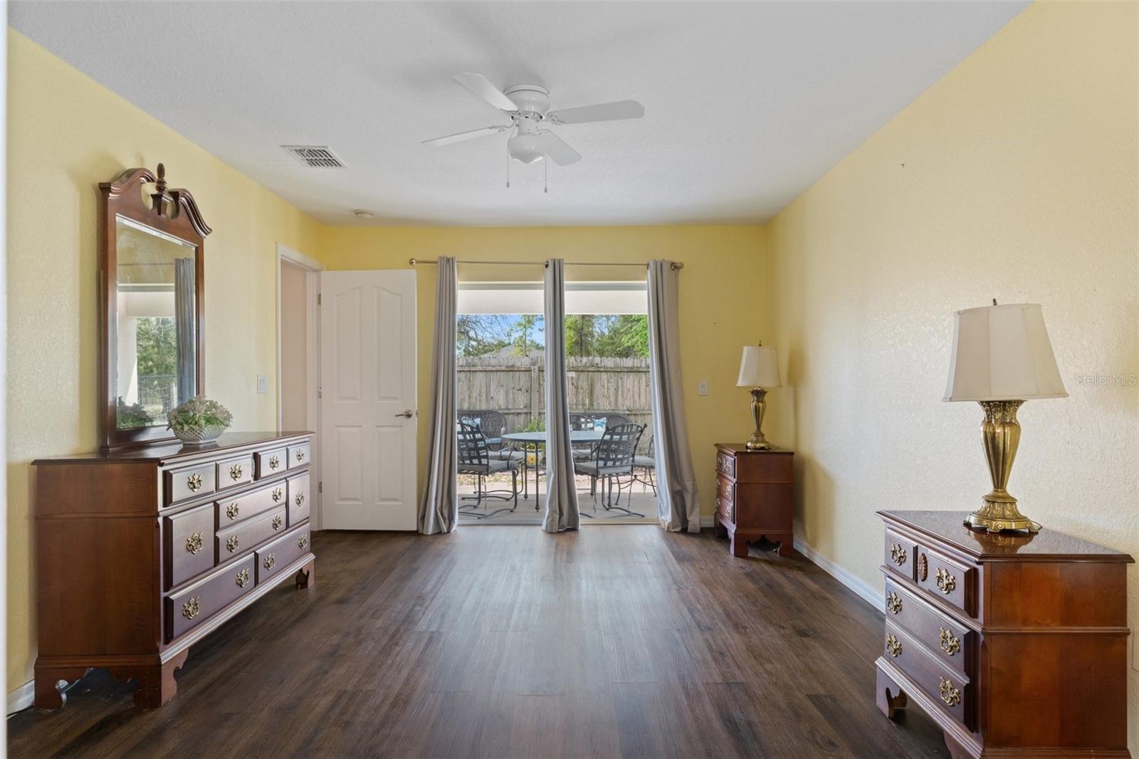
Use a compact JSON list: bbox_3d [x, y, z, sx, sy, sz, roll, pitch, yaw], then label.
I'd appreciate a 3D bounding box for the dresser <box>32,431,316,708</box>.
[{"bbox_3d":[-1.702,0.746,3.110,0.468,0.895,1.440,0,0,0],"label":"dresser"}]

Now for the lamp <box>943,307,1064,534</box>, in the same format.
[{"bbox_3d":[1.395,0.105,2.150,0.335,0.745,0.335,0,0,0],"label":"lamp"}]

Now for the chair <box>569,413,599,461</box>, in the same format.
[{"bbox_3d":[0.030,0.846,7.780,0.600,0.900,0.680,0,0,0],"label":"chair"}]

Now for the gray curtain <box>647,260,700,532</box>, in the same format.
[{"bbox_3d":[0.818,0.110,5.200,0.418,2.121,0.160,0,0,0],"label":"gray curtain"}]

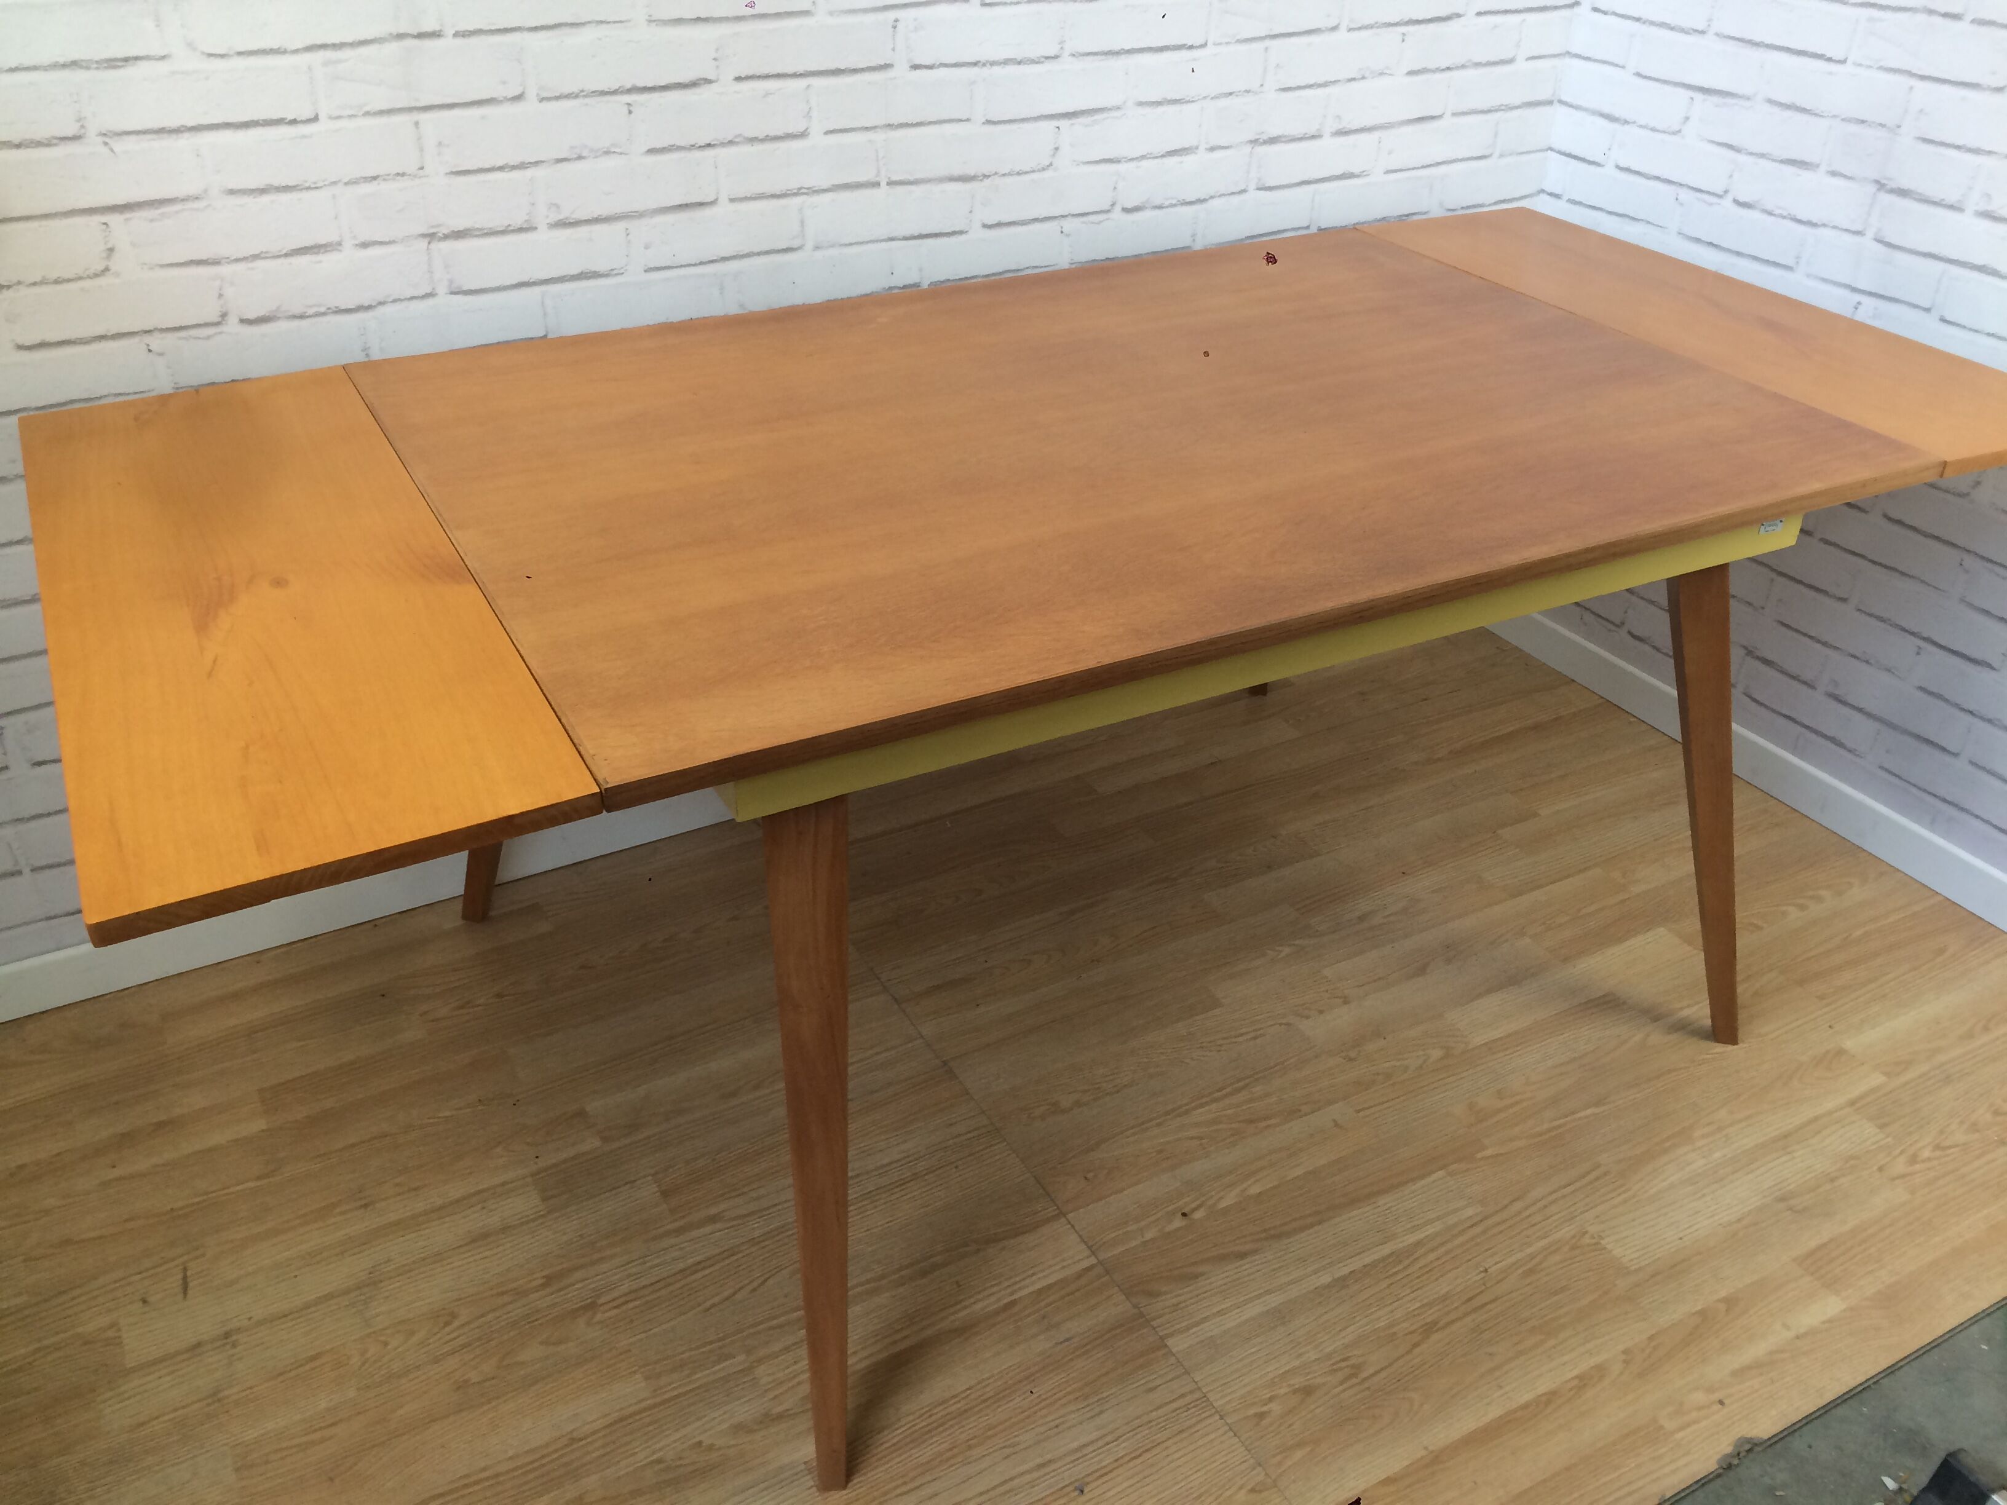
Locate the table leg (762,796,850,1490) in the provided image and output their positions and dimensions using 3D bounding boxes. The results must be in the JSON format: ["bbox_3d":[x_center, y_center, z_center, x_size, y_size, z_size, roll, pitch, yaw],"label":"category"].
[{"bbox_3d":[-0.157,0.327,1.383,0.055,0.652,0.055,5,16,16],"label":"table leg"}]

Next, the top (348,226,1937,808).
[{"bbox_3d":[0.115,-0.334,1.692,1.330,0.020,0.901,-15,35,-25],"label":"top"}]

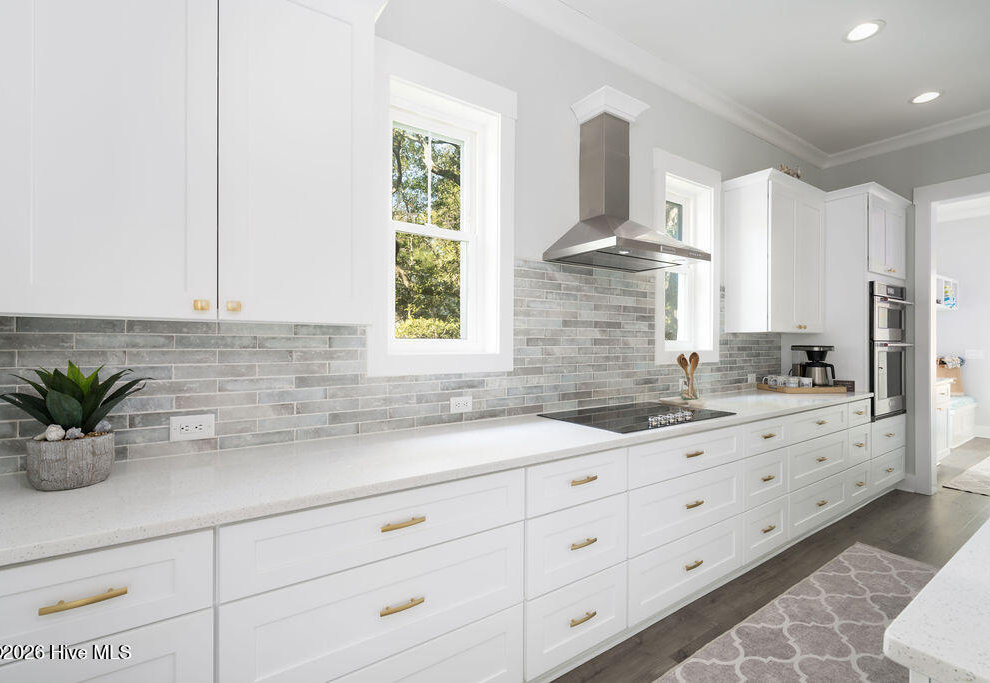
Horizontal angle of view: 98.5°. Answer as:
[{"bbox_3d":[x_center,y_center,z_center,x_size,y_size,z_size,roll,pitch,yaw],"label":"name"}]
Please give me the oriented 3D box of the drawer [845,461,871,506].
[{"bbox_3d":[2.558,1.038,3.290,0.417,0.282,0.430,0,0,-33],"label":"drawer"}]

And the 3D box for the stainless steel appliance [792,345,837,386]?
[{"bbox_3d":[2.555,0.205,3.430,0.300,0.355,0.190,0,0,11],"label":"stainless steel appliance"}]

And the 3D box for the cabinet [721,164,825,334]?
[{"bbox_3d":[2.241,-0.650,3.393,0.920,1.165,0.331,0,0,-33],"label":"cabinet"}]

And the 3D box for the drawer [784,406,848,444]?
[{"bbox_3d":[1.986,0.527,2.920,0.928,0.181,0.430,0,0,-33],"label":"drawer"}]

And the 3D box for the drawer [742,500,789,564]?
[{"bbox_3d":[1.409,1.057,2.634,0.510,0.287,0.550,0,0,-33],"label":"drawer"}]

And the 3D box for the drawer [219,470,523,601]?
[{"bbox_3d":[-0.380,0.523,1.397,0.875,0.181,0.430,0,0,-33],"label":"drawer"}]

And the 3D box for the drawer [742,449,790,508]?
[{"bbox_3d":[1.417,0.769,2.621,0.510,0.290,0.520,0,0,-33],"label":"drawer"}]

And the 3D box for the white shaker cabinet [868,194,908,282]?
[{"bbox_3d":[3.051,-0.831,3.724,0.840,0.610,0.591,0,0,-33],"label":"white shaker cabinet"}]

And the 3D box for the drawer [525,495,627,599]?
[{"bbox_3d":[0.194,0.769,1.857,0.536,0.290,0.550,0,0,-33],"label":"drawer"}]

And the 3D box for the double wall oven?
[{"bbox_3d":[3.010,0.070,3.651,0.755,1.046,0.620,0,0,-33],"label":"double wall oven"}]

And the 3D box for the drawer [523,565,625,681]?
[{"bbox_3d":[0.194,1.057,1.857,0.536,0.287,0.550,0,0,-33],"label":"drawer"}]

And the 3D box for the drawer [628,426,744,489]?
[{"bbox_3d":[0.815,0.536,2.236,0.919,0.176,0.520,0,0,-33],"label":"drawer"}]

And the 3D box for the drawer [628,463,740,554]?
[{"bbox_3d":[0.807,0.769,2.249,0.919,0.290,0.550,0,0,-33],"label":"drawer"}]

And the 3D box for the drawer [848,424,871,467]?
[{"bbox_3d":[2.587,0.769,3.369,0.439,0.290,0.520,0,0,-33],"label":"drawer"}]

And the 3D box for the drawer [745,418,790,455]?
[{"bbox_3d":[1.417,0.536,2.621,0.510,0.176,0.520,0,0,-33],"label":"drawer"}]

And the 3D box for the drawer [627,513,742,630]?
[{"bbox_3d":[0.812,1.035,2.166,0.886,0.282,0.430,0,0,-33],"label":"drawer"}]

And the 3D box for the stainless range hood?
[{"bbox_3d":[0.718,-0.835,2.308,0.747,0.810,0.506,0,0,-33],"label":"stainless range hood"}]

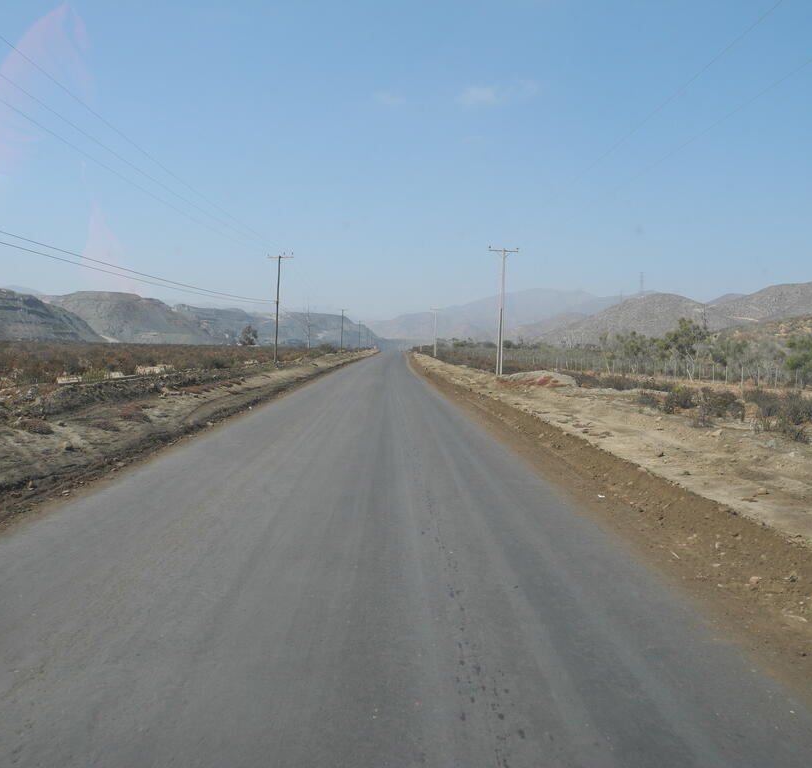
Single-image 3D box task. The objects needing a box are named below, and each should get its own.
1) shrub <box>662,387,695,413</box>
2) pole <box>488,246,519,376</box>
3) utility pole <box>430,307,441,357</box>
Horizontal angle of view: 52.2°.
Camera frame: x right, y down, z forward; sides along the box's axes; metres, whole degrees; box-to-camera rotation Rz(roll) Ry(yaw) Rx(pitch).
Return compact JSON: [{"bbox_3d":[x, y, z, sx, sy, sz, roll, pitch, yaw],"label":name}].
[{"bbox_3d":[10.528,0.607,32.000,1.100,0.980,1.050,1,3,-1],"label":"shrub"},{"bbox_3d":[7.456,-5.602,64.000,2.250,9.950,0.400,1,3,-1],"label":"pole"},{"bbox_3d":[5.841,-10.197,164.000,2.150,10.000,0.400,1,3,-1],"label":"utility pole"}]

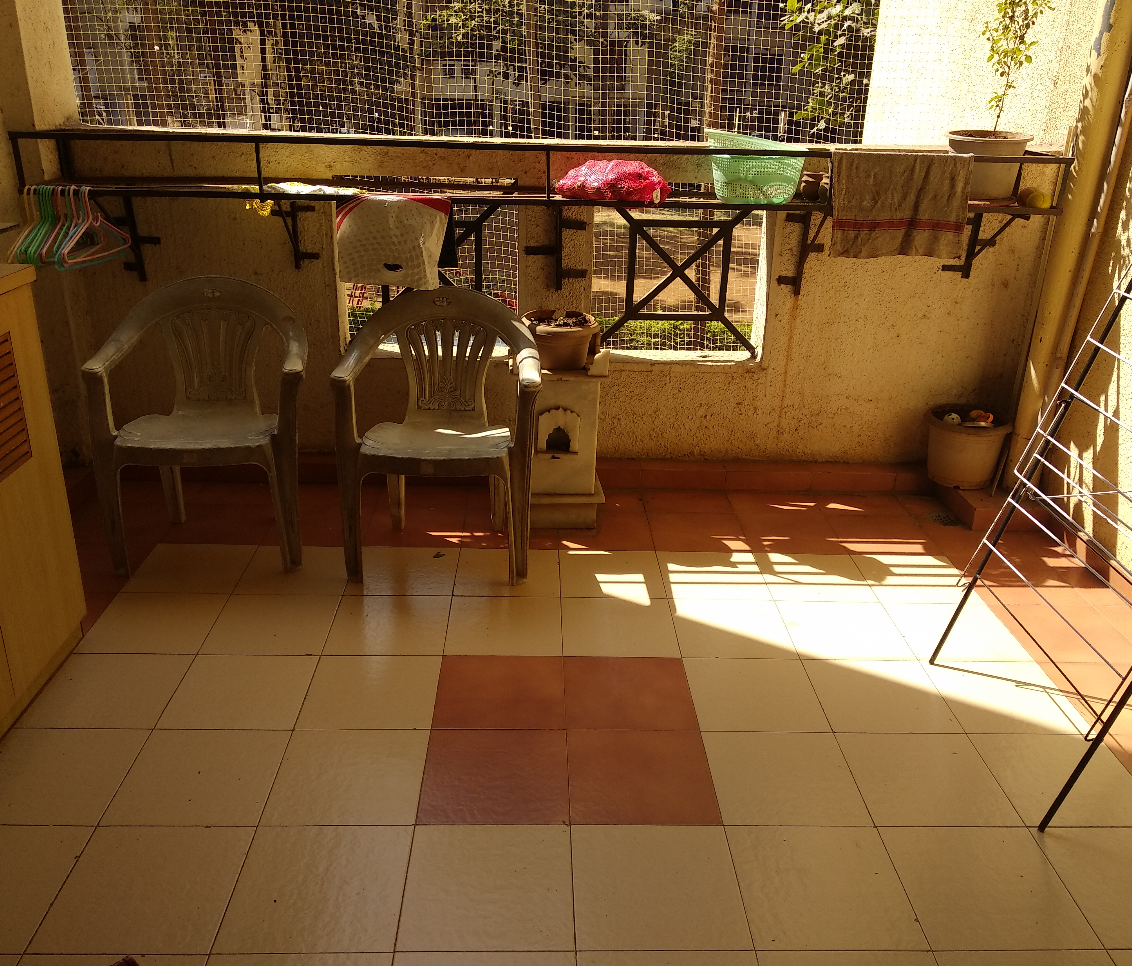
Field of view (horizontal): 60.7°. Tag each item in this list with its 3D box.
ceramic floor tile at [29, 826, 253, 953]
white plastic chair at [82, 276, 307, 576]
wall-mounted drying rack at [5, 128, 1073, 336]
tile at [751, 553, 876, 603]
[{"bbox_3d":[-0.753,0.731,1.754,0.304,0.010,0.299,1,23,-2],"label":"ceramic floor tile"},{"bbox_3d":[-1.005,-0.176,2.824,0.570,0.785,0.520,-1,23,-8],"label":"white plastic chair"},{"bbox_3d":[-0.057,-0.830,3.106,3.166,0.500,0.329,1,22,-2],"label":"wall-mounted drying rack"},{"bbox_3d":[0.738,0.283,2.885,0.300,0.010,0.298,1,23,-2],"label":"tile"}]

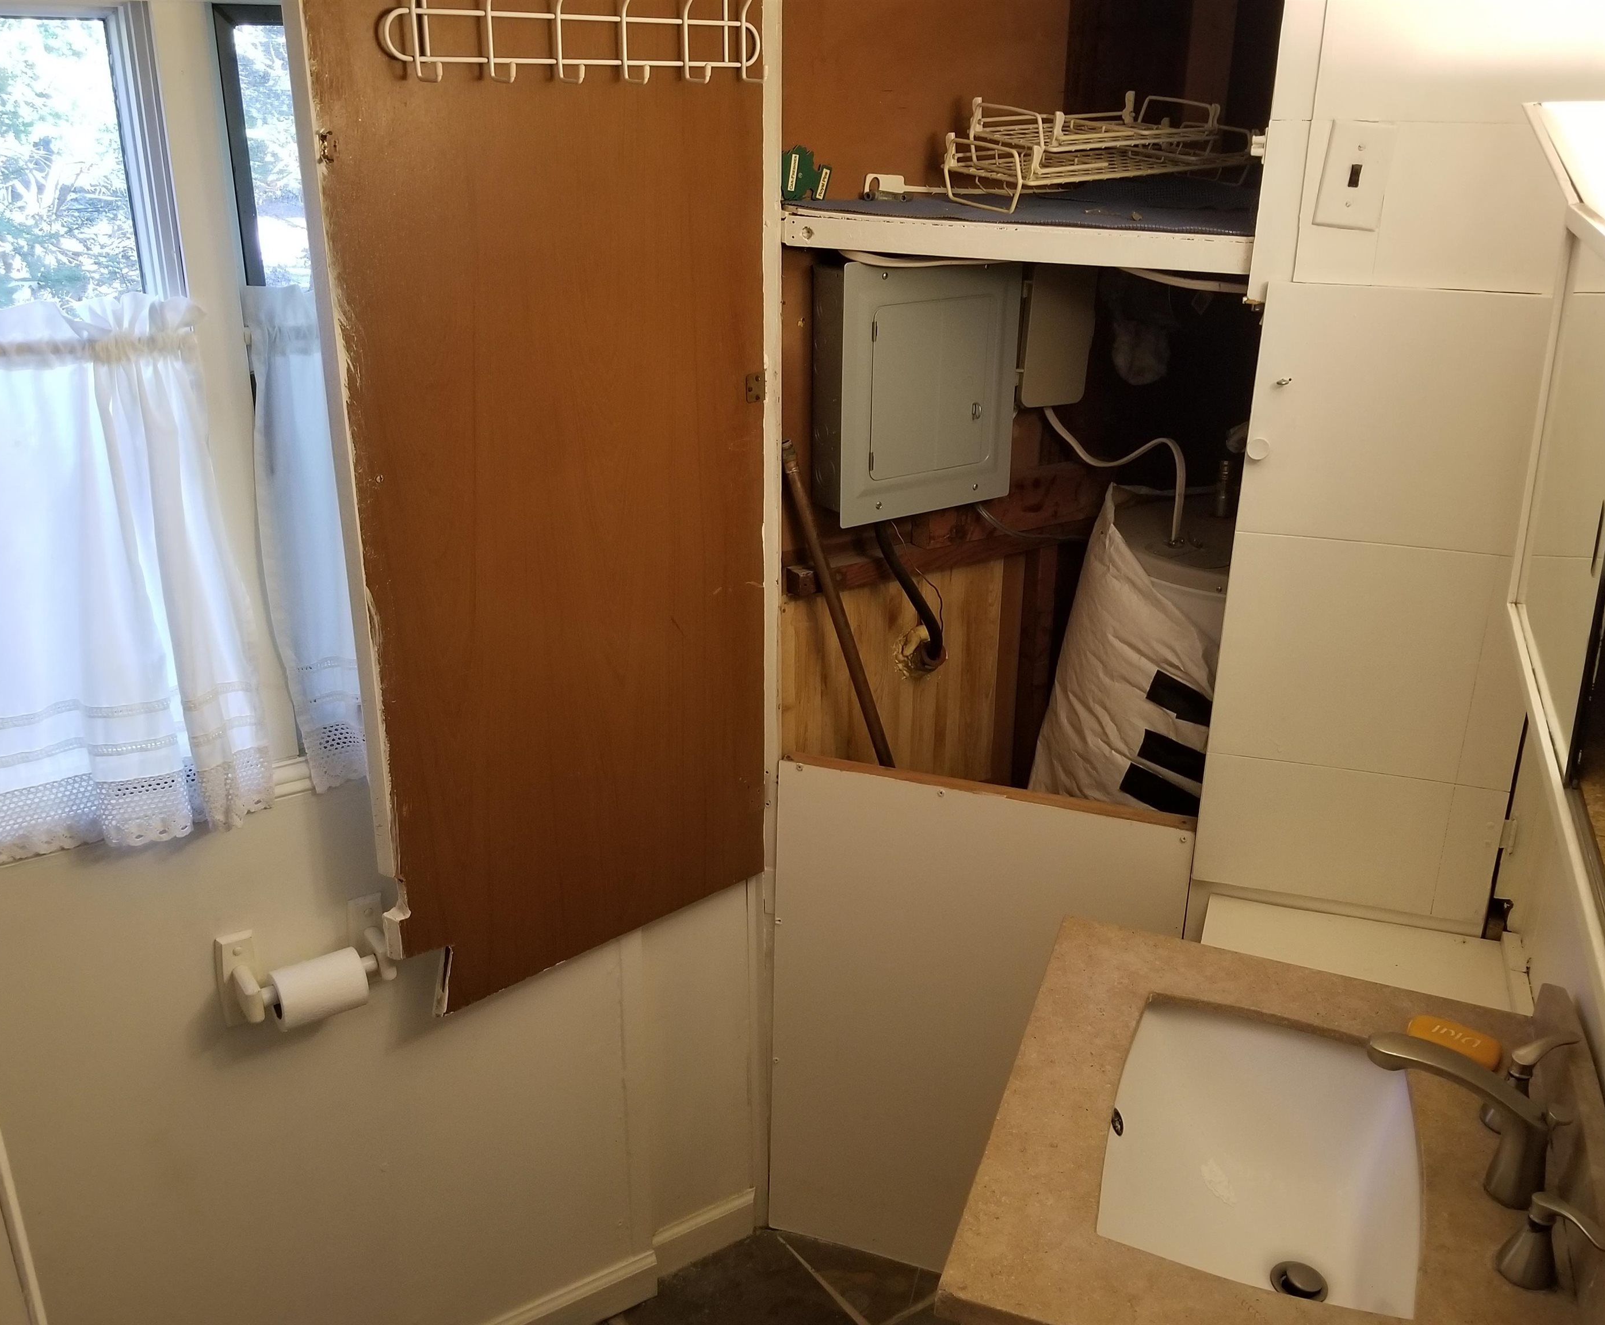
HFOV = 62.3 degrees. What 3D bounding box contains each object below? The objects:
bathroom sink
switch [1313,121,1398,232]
[{"bbox_3d":[0.455,0.552,1.346,0.305,0.155,0.430,9,21,21],"label":"bathroom sink"},{"bbox_3d":[0.629,-0.554,1.512,0.071,0.115,0.015,12,22,18],"label":"switch"}]

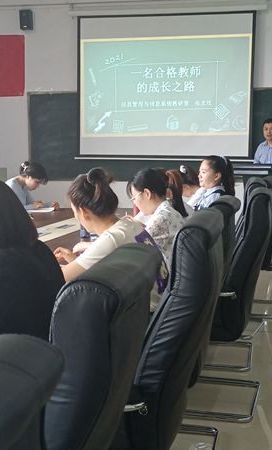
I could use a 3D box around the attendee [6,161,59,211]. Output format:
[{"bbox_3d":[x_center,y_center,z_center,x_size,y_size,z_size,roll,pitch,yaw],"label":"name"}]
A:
[{"bbox_3d":[-1.002,0.047,6.612,0.629,1.208,0.457,1,6,12],"label":"attendee"}]

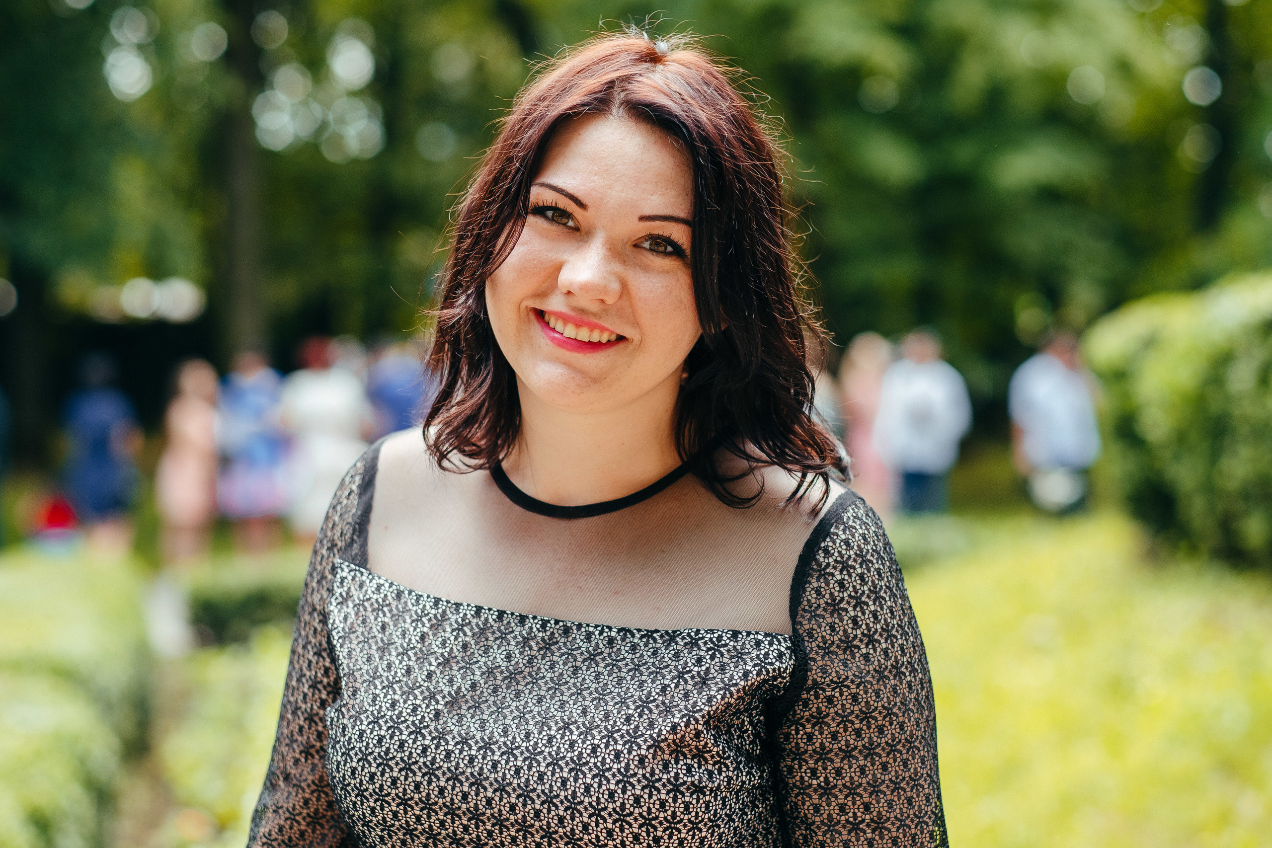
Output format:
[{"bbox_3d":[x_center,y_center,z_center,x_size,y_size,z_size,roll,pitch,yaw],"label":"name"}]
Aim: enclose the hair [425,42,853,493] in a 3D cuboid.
[{"bbox_3d":[0.006,-0.099,1.880,0.255,0.290,0.230,7,1,11],"label":"hair"}]

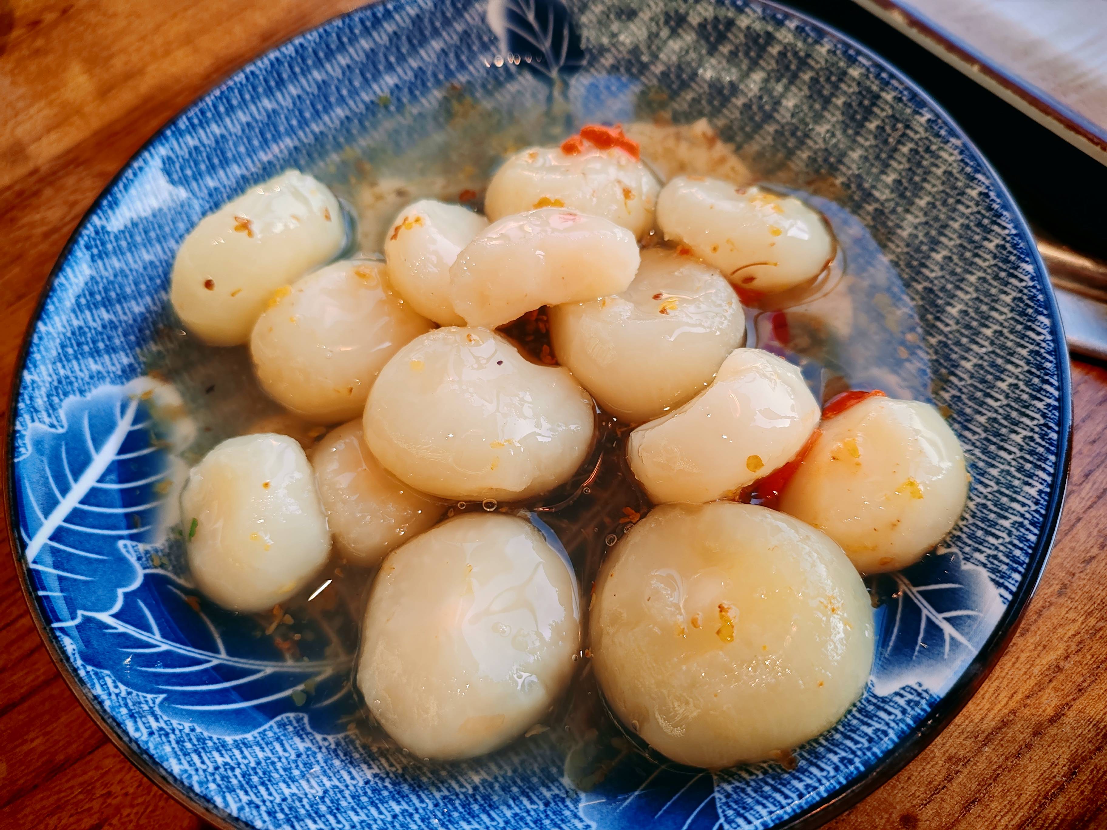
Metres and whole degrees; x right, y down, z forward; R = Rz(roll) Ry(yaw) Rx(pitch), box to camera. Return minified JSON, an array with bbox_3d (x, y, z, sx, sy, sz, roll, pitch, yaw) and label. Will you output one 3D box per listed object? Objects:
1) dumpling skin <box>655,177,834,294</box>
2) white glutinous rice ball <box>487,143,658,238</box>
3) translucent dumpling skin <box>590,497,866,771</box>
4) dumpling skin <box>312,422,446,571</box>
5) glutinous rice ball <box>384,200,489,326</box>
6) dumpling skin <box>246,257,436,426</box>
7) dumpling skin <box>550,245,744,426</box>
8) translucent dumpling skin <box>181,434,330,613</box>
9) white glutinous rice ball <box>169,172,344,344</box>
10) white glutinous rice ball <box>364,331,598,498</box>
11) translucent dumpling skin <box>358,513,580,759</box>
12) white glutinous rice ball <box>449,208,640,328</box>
[{"bbox_3d":[0.037,-0.035,0.169,0.037,0.019,0.018,28,69,19],"label":"dumpling skin"},{"bbox_3d":[0.004,-0.045,0.176,0.036,0.020,0.021,2,63,7],"label":"white glutinous rice ball"},{"bbox_3d":[0.027,0.034,0.132,0.043,0.032,0.039,-18,62,-3],"label":"translucent dumpling skin"},{"bbox_3d":[-0.031,0.014,0.156,0.026,0.021,0.029,-25,62,-7],"label":"dumpling skin"},{"bbox_3d":[-0.022,-0.030,0.170,0.021,0.017,0.030,-28,63,-9],"label":"glutinous rice ball"},{"bbox_3d":[-0.041,-0.014,0.165,0.035,0.026,0.033,-3,62,5],"label":"dumpling skin"},{"bbox_3d":[0.017,-0.015,0.160,0.036,0.027,0.034,-3,62,5],"label":"dumpling skin"},{"bbox_3d":[-0.053,0.019,0.153,0.025,0.022,0.033,-6,62,3],"label":"translucent dumpling skin"},{"bbox_3d":[-0.059,-0.031,0.172,0.022,0.022,0.043,31,69,20],"label":"white glutinous rice ball"},{"bbox_3d":[-0.013,0.000,0.149,0.042,0.027,0.029,11,64,12],"label":"white glutinous rice ball"},{"bbox_3d":[-0.013,0.035,0.138,0.035,0.029,0.039,17,65,15],"label":"translucent dumpling skin"},{"bbox_3d":[-0.002,-0.027,0.155,0.036,0.019,0.018,-18,62,-3],"label":"white glutinous rice ball"}]

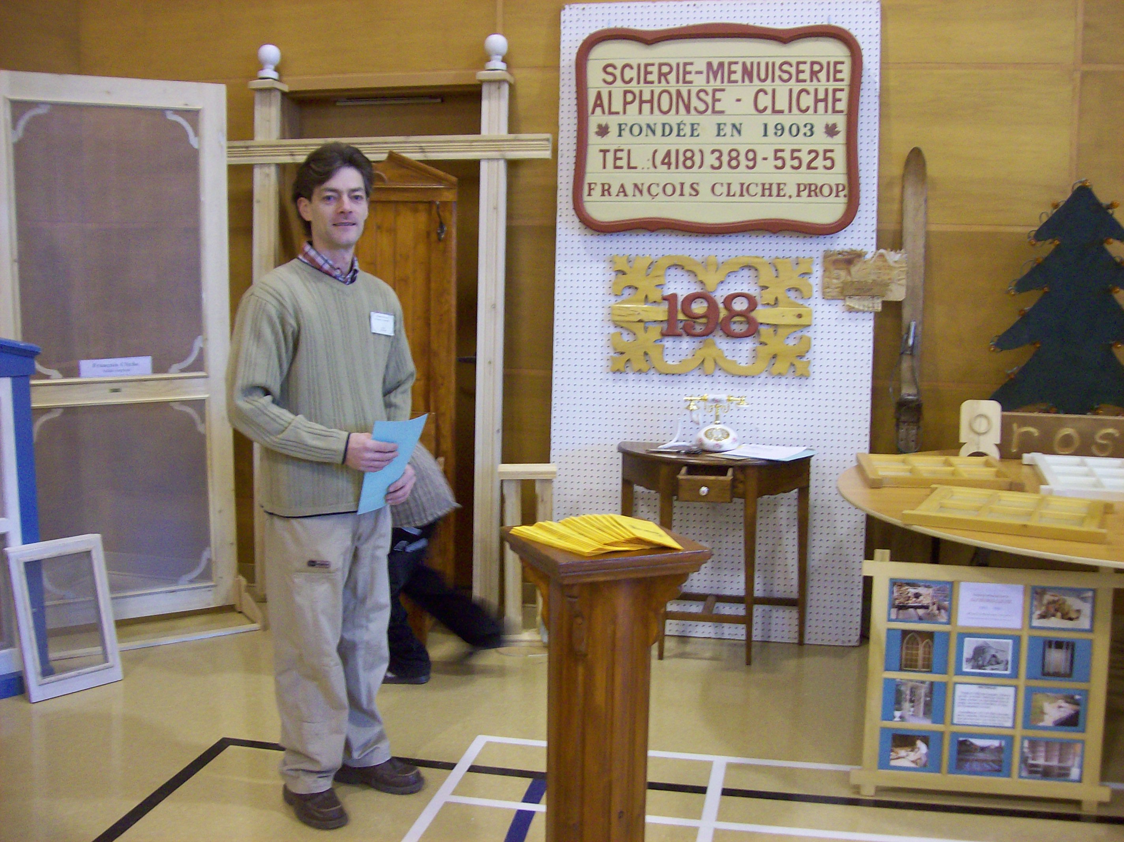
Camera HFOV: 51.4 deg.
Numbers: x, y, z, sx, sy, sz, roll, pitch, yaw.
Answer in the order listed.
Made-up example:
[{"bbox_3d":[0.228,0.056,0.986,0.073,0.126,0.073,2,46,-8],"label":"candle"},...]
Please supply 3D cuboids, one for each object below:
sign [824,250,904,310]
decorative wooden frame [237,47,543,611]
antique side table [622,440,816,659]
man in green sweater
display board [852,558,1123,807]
[{"bbox_3d":[1.128,-0.523,4.321,0.307,0.230,0.045,2,3,11],"label":"sign"},{"bbox_3d":[-0.740,-0.361,4.711,1.331,2.308,0.171,2,7,11],"label":"decorative wooden frame"},{"bbox_3d":[0.529,0.497,4.274,0.736,0.743,0.413,2,7,11],"label":"antique side table"},{"bbox_3d":[-0.573,0.151,2.941,0.403,1.704,0.514,7,9,44],"label":"man in green sweater"},{"bbox_3d":[1.127,0.687,3.031,0.685,0.672,0.045,2,2,11],"label":"display board"}]

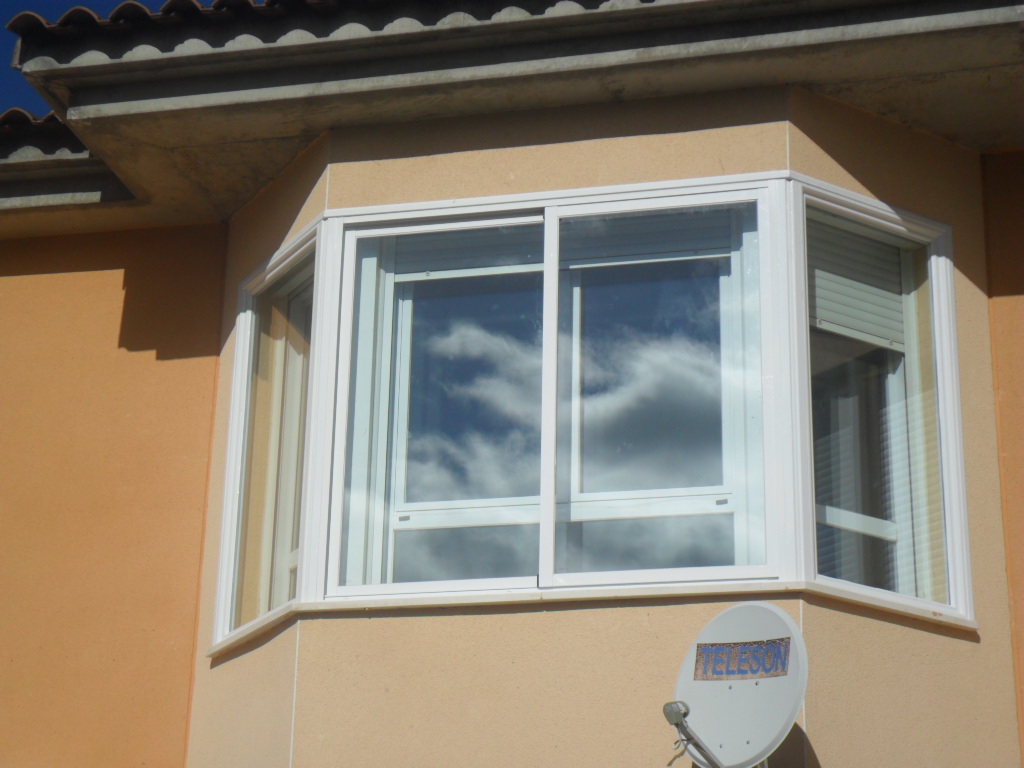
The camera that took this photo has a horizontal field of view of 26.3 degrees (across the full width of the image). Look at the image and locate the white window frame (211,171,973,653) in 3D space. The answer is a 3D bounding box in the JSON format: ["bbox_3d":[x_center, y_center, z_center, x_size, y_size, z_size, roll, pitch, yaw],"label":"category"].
[{"bbox_3d":[0.200,0.119,8.408,2.977,1.620,0.612,-4,-22,13],"label":"white window frame"}]

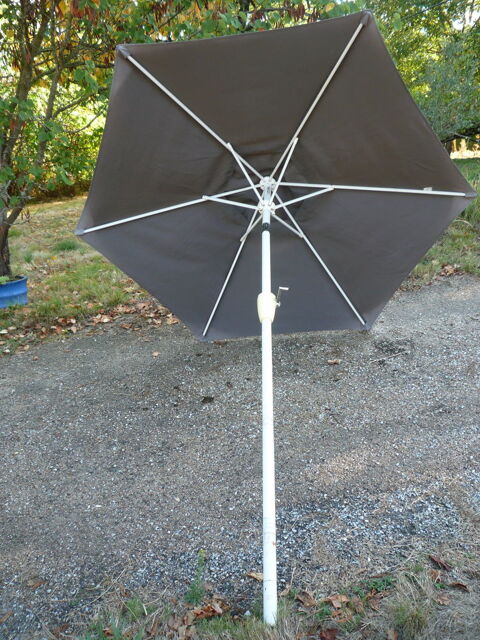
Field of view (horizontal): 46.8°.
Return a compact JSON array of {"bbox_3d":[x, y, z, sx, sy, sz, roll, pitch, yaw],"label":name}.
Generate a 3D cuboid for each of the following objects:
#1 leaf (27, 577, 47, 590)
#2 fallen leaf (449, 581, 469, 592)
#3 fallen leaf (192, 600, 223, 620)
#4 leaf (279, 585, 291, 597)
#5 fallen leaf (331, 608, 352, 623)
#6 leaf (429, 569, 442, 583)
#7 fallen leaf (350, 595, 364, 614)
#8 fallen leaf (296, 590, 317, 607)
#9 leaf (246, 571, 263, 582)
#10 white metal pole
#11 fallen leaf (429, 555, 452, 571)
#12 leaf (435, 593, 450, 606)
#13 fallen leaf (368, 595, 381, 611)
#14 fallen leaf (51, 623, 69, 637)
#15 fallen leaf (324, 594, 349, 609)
[{"bbox_3d":[-0.652,0.844,1.777,0.056,0.014,0.030,-14,21,-23],"label":"leaf"},{"bbox_3d":[0.628,0.766,1.594,0.053,0.020,0.027,2,21,23],"label":"fallen leaf"},{"bbox_3d":[-0.094,0.844,1.611,0.085,0.022,0.045,-8,19,-6],"label":"fallen leaf"},{"bbox_3d":[0.133,0.809,1.660,0.043,0.014,0.022,-22,25,-40],"label":"leaf"},{"bbox_3d":[0.285,0.830,1.557,0.057,0.016,0.036,0,20,14],"label":"fallen leaf"},{"bbox_3d":[0.585,0.765,1.661,0.037,0.016,0.032,5,22,27],"label":"leaf"},{"bbox_3d":[0.333,0.806,1.572,0.037,0.020,0.056,-6,20,0],"label":"fallen leaf"},{"bbox_3d":[0.193,0.808,1.609,0.059,0.022,0.039,5,22,28],"label":"fallen leaf"},{"bbox_3d":[0.045,0.792,1.714,0.050,0.012,0.039,1,21,19],"label":"leaf"},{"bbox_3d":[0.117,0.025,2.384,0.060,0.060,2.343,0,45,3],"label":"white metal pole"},{"bbox_3d":[0.617,0.746,1.706,0.023,0.016,0.074,-18,23,-32],"label":"fallen leaf"},{"bbox_3d":[0.570,0.787,1.561,0.043,0.015,0.038,-6,20,0],"label":"leaf"},{"bbox_3d":[0.381,0.801,1.573,0.032,0.020,0.042,-6,20,0],"label":"fallen leaf"},{"bbox_3d":[-0.521,0.893,1.600,0.049,0.014,0.027,-18,23,-31],"label":"fallen leaf"},{"bbox_3d":[0.277,0.807,1.590,0.068,0.020,0.035,-6,20,0],"label":"fallen leaf"}]

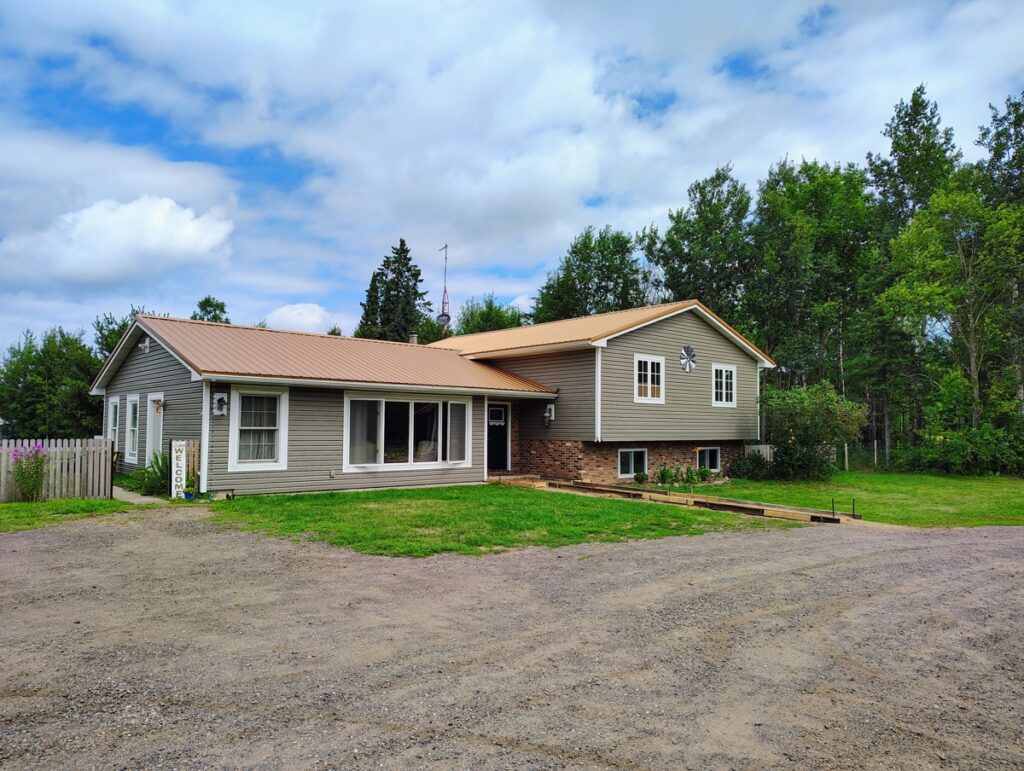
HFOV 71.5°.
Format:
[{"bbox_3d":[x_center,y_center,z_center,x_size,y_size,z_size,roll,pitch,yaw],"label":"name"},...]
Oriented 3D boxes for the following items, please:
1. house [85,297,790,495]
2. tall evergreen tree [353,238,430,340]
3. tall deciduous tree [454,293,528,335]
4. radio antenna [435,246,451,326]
[{"bbox_3d":[-1.866,0.118,24.332,20.130,5.702,12.606,4,-5,-43],"label":"house"},{"bbox_3d":[-7.416,-2.550,44.567,6.200,13.534,6.200,1,-4,-10],"label":"tall evergreen tree"},{"bbox_3d":[-1.536,-0.979,51.636,6.500,11.377,6.500,0,-4,-2],"label":"tall deciduous tree"},{"bbox_3d":[-3.285,-1.651,33.668,0.750,10.397,0.700,1,-4,-6],"label":"radio antenna"}]

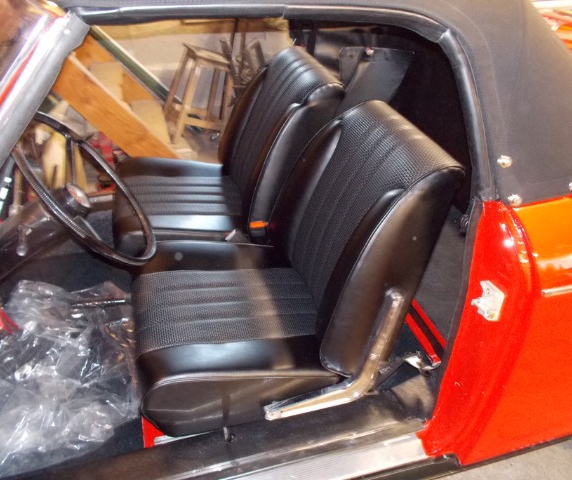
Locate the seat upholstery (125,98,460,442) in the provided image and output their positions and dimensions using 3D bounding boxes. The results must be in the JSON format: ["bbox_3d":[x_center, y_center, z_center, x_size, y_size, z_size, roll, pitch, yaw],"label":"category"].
[{"bbox_3d":[-0.041,0.045,1.444,0.743,0.700,0.479,-6,33,-17],"label":"seat upholstery"}]

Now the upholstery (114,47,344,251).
[{"bbox_3d":[-0.261,-0.300,1.960,0.738,0.691,0.479,-6,33,-17],"label":"upholstery"}]

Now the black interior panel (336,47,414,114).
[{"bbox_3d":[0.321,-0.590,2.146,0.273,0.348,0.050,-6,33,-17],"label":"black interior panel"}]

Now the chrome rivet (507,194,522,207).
[{"bbox_3d":[0.479,-0.083,1.125,0.024,0.024,0.012,-6,13,-17],"label":"chrome rivet"}]

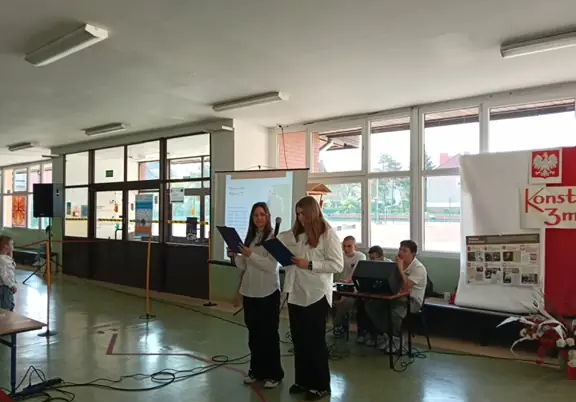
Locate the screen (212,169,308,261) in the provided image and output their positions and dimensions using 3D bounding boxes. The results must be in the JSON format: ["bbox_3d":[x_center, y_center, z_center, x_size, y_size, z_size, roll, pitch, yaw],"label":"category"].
[{"bbox_3d":[-0.444,0.277,6.642,1.800,1.440,0.080,-1,-1,38],"label":"screen"}]

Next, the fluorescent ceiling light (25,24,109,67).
[{"bbox_3d":[-2.103,-1.425,4.224,1.250,0.090,0.200,-1,-1,39],"label":"fluorescent ceiling light"}]

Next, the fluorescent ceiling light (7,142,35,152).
[{"bbox_3d":[-6.514,-1.312,11.012,1.250,0.090,0.200,-1,-1,39],"label":"fluorescent ceiling light"}]

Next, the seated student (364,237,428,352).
[{"bbox_3d":[1.242,1.066,5.114,0.700,1.230,0.520,1,-1,-38],"label":"seated student"}]

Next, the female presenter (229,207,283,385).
[{"bbox_3d":[-0.281,0.839,4.107,0.480,1.650,0.430,-1,-1,30],"label":"female presenter"}]

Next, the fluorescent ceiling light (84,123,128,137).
[{"bbox_3d":[-3.495,-1.352,8.629,1.250,0.090,0.200,-1,-1,39],"label":"fluorescent ceiling light"}]

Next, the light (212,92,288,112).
[{"bbox_3d":[-0.568,-1.388,6.427,1.250,0.090,0.200,-1,-1,39],"label":"light"}]

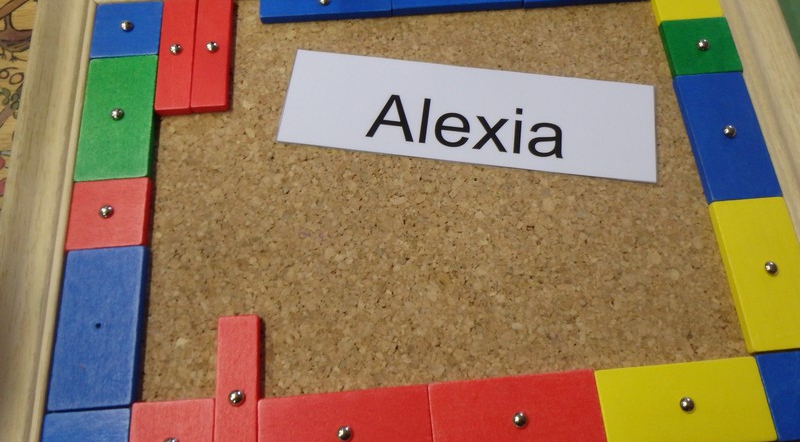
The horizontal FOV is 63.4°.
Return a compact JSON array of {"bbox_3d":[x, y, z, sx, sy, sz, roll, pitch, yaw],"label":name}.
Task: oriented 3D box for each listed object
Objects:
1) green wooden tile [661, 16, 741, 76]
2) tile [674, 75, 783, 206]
[{"bbox_3d":[0.113,-0.064,0.243,0.025,0.004,0.025,-4,68,-2],"label":"green wooden tile"},{"bbox_3d":[0.115,-0.030,0.229,0.024,0.004,0.050,-4,68,-2],"label":"tile"}]

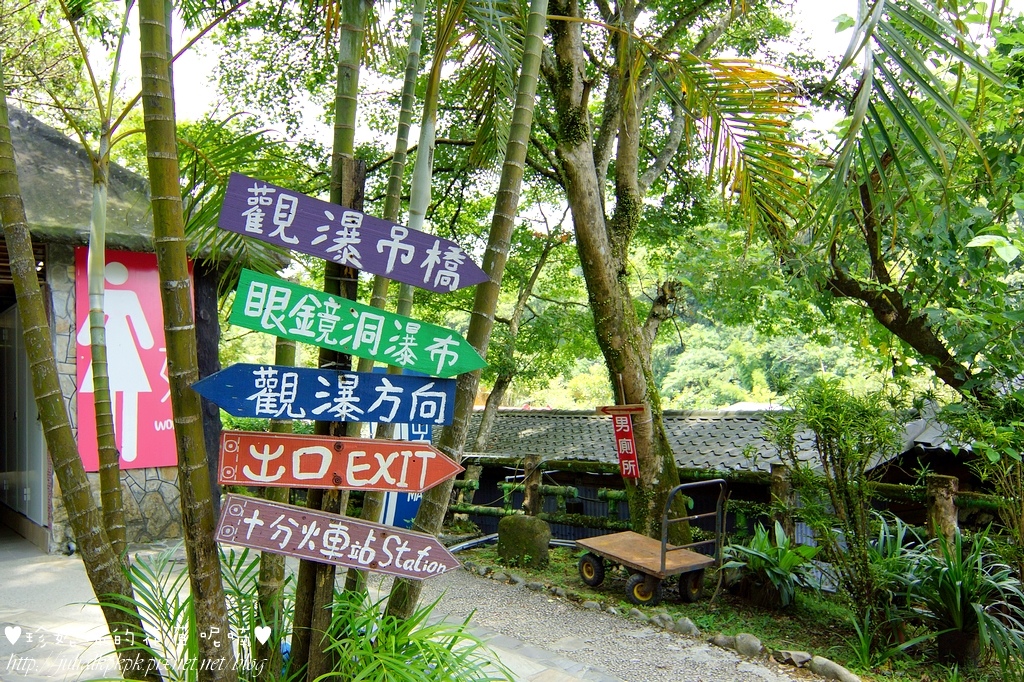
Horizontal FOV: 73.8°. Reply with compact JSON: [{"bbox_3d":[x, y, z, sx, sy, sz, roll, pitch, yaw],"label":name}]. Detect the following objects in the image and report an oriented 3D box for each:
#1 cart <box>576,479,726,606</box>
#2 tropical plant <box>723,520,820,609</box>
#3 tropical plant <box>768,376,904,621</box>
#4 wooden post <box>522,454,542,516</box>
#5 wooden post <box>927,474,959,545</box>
[{"bbox_3d":[1.165,1.642,5.800,0.670,0.960,1.070,2,-2,-34],"label":"cart"},{"bbox_3d":[1.951,1.687,5.150,0.690,0.640,0.640,0,-2,21],"label":"tropical plant"},{"bbox_3d":[2.235,1.085,4.700,0.900,1.630,0.800,0,-2,26],"label":"tropical plant"},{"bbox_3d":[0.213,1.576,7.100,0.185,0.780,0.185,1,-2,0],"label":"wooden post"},{"bbox_3d":[2.902,1.250,4.600,0.200,0.701,0.200,0,-2,32],"label":"wooden post"}]

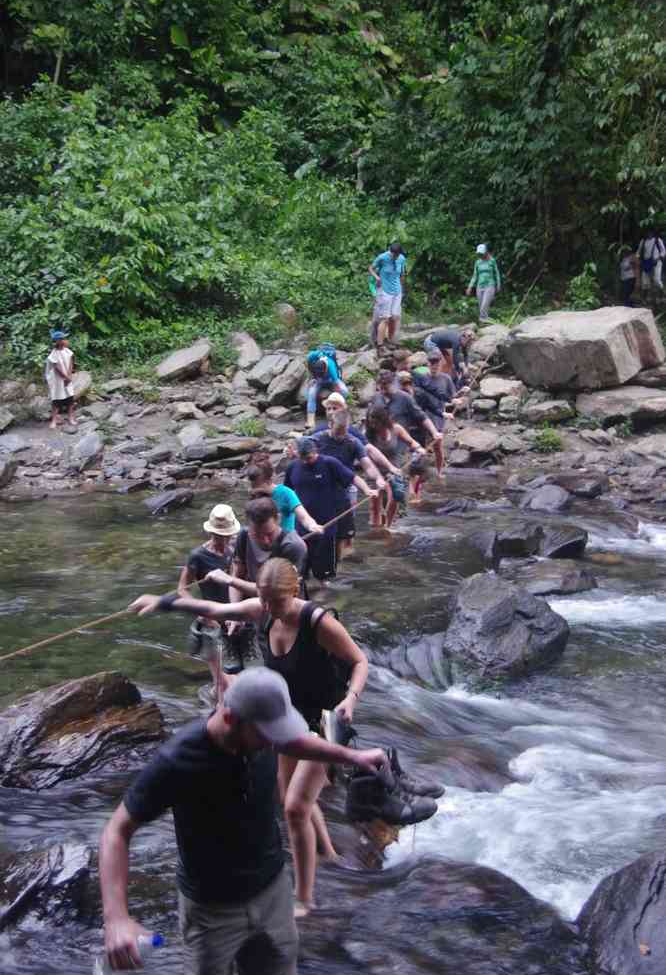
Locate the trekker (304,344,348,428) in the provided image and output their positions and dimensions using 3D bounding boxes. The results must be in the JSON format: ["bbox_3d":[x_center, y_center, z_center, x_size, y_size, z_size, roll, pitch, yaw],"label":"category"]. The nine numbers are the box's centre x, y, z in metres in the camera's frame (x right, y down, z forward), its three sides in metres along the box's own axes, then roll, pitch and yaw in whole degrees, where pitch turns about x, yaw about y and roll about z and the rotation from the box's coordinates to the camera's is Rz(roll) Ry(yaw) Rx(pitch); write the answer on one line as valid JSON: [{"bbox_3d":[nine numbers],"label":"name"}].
[{"bbox_3d":[-0.088,-1.374,18.500,0.600,1.150,0.750,3,8,18],"label":"trekker"}]

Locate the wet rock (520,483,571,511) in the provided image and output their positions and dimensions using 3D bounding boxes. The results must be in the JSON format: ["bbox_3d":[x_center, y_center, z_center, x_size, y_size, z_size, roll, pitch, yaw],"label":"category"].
[{"bbox_3d":[2.595,0.122,16.600,0.590,0.280,0.480,0,11,0],"label":"wet rock"}]

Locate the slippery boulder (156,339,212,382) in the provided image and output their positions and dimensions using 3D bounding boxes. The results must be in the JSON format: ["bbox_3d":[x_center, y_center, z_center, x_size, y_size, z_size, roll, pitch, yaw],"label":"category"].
[{"bbox_3d":[-2.386,-2.043,21.700,0.850,0.620,0.600,0,10,0],"label":"slippery boulder"}]

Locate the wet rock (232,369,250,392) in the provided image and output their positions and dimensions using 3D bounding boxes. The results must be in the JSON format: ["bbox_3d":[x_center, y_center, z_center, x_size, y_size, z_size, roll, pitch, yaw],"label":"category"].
[{"bbox_3d":[-1.420,-1.661,21.100,0.330,0.370,0.330,0,10,0],"label":"wet rock"}]

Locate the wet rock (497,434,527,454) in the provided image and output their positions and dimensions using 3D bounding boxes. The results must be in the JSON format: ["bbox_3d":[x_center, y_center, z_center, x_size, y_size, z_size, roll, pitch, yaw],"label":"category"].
[{"bbox_3d":[2.416,-0.579,18.300,0.380,0.210,0.320,0,10,0],"label":"wet rock"}]

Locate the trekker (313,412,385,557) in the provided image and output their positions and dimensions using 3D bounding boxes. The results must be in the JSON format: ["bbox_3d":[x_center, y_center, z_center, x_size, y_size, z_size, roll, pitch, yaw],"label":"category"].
[{"bbox_3d":[0.169,0.041,13.900,0.700,1.700,0.500,-2,11,-11],"label":"trekker"}]

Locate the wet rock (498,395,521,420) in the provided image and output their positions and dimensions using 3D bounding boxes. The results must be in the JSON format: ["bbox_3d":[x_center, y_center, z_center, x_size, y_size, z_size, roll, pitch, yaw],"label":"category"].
[{"bbox_3d":[2.687,-1.218,20.700,0.330,0.340,0.320,0,11,0],"label":"wet rock"}]

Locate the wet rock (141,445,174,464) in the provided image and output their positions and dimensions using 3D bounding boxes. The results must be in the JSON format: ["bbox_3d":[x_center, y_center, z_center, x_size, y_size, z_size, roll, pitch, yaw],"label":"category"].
[{"bbox_3d":[-2.272,-0.425,17.500,0.420,0.200,0.340,0,10,0],"label":"wet rock"}]

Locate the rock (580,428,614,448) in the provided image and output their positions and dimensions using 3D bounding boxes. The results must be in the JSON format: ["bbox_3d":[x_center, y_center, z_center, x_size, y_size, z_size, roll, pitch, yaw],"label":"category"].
[{"bbox_3d":[3.794,-0.703,19.500,0.480,0.280,0.360,0,10,0],"label":"rock"}]

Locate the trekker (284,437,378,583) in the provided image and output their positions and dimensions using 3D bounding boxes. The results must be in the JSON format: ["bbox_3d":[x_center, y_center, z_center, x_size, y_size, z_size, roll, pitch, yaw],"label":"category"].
[{"bbox_3d":[-0.013,0.332,12.200,0.820,1.580,0.500,-1,10,-9],"label":"trekker"}]

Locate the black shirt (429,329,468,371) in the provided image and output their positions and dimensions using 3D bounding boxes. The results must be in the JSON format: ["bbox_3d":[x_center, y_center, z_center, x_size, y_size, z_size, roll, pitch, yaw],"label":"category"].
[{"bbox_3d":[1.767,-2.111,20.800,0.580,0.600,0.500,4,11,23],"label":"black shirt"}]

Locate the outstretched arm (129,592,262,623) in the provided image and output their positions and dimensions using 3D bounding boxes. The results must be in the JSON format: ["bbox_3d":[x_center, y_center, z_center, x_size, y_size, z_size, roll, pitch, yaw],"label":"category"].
[{"bbox_3d":[-0.617,0.538,6.100,0.600,0.120,0.120,-4,11,-21],"label":"outstretched arm"}]

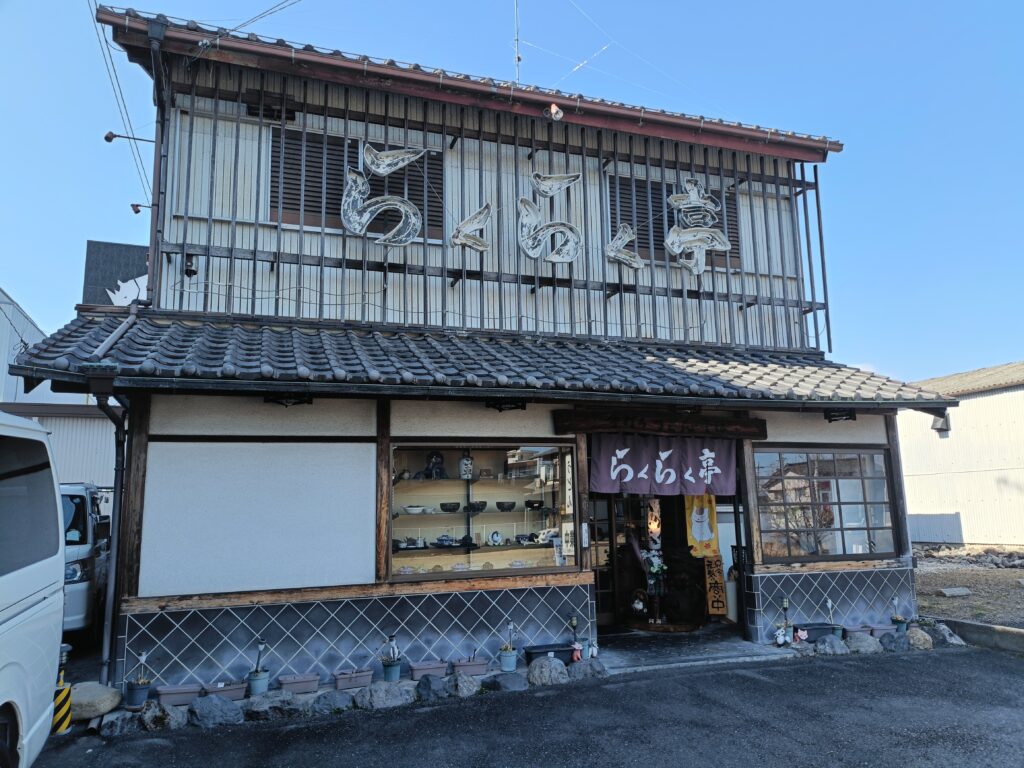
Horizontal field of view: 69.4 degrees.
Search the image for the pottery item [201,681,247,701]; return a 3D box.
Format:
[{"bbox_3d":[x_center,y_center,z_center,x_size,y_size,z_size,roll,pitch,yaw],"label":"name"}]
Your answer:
[{"bbox_3d":[-2.157,2.324,5.575,0.310,0.105,0.144,2,-10,-19],"label":"pottery item"}]

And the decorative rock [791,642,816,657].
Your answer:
[{"bbox_3d":[2.695,2.455,6.880,0.250,0.125,0.200,2,-9,-19],"label":"decorative rock"}]

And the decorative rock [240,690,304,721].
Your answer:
[{"bbox_3d":[-1.681,2.245,5.197,0.430,0.180,0.260,2,-9,-19],"label":"decorative rock"}]

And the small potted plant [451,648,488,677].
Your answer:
[{"bbox_3d":[-0.360,2.287,6.064,0.300,0.180,0.155,2,-9,-20],"label":"small potted plant"}]

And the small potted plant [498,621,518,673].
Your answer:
[{"bbox_3d":[-0.043,2.186,6.188,0.160,0.405,0.155,-1,-8,0],"label":"small potted plant"}]

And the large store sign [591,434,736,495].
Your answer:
[{"bbox_3d":[1.495,0.786,7.122,1.600,0.560,0.060,2,-9,-19],"label":"large store sign"}]

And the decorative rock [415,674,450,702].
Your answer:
[{"bbox_3d":[-0.609,2.275,5.544,0.255,0.190,0.220,2,-9,-19],"label":"decorative rock"}]

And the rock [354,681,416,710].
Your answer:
[{"bbox_3d":[-0.980,2.412,5.733,0.468,0.168,0.290,2,-10,-19],"label":"rock"}]

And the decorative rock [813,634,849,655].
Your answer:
[{"bbox_3d":[3.029,2.453,6.997,0.315,0.148,0.240,2,-9,-20],"label":"decorative rock"}]

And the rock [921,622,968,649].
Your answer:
[{"bbox_3d":[4.486,2.611,7.674,0.401,0.239,0.320,2,-10,-19],"label":"rock"}]

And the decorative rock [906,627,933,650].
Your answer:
[{"bbox_3d":[4.141,2.591,7.516,0.224,0.212,0.190,2,-10,-19],"label":"decorative rock"}]

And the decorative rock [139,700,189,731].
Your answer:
[{"bbox_3d":[-2.352,2.225,5.003,0.310,0.180,0.240,2,-9,-19],"label":"decorative rock"}]

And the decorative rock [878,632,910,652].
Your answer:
[{"bbox_3d":[3.840,2.593,7.420,0.278,0.175,0.208,2,-10,-19],"label":"decorative rock"}]

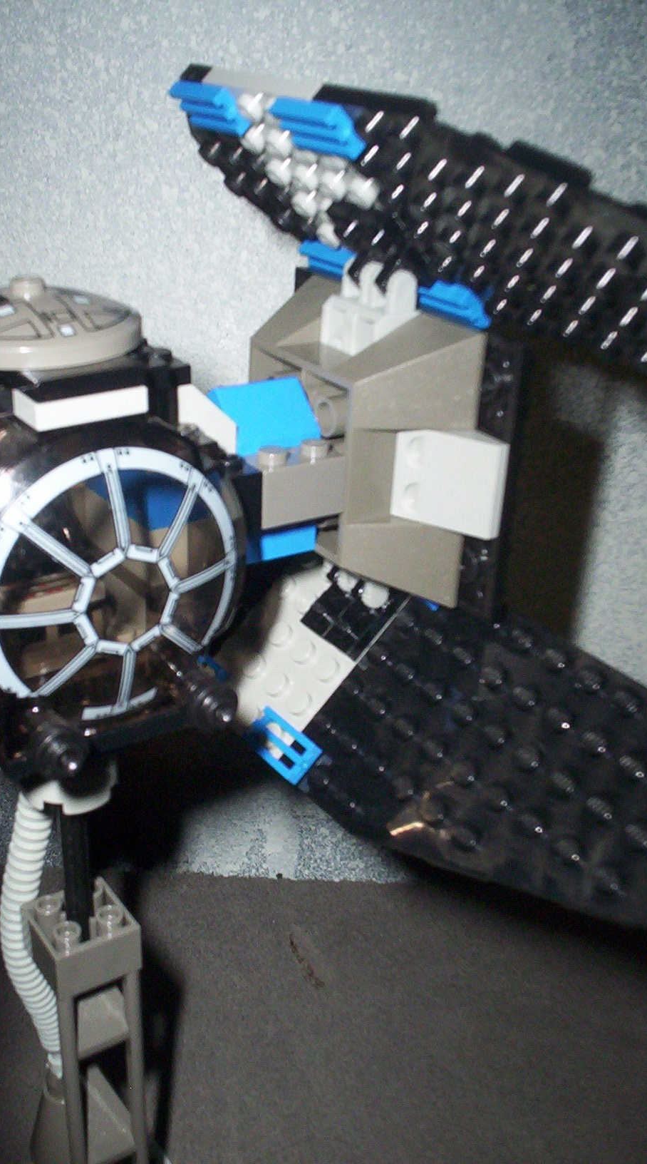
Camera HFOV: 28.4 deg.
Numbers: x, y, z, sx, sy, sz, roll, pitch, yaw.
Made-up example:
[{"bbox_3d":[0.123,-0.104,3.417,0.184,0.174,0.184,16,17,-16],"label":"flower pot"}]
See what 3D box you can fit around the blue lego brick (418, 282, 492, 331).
[{"bbox_3d":[0.022,-0.050,0.223,0.016,0.003,0.008,34,-5,47],"label":"blue lego brick"}]

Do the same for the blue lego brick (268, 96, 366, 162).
[{"bbox_3d":[-0.001,-0.069,0.195,0.016,0.003,0.008,34,-5,47],"label":"blue lego brick"}]

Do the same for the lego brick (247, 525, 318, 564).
[{"bbox_3d":[-0.012,-0.011,0.216,0.016,0.010,0.014,-15,31,-32],"label":"lego brick"}]

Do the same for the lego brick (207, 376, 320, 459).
[{"bbox_3d":[-0.011,-0.029,0.208,0.016,0.010,0.016,-15,31,-32],"label":"lego brick"}]

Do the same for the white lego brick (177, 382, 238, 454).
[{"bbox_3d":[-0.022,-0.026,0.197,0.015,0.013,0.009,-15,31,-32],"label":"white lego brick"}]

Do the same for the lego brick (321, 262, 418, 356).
[{"bbox_3d":[0.008,-0.046,0.214,0.010,0.015,0.016,-15,31,-32],"label":"lego brick"}]

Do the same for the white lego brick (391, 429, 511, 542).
[{"bbox_3d":[0.020,-0.016,0.207,0.010,0.016,0.016,-15,31,-32],"label":"white lego brick"}]

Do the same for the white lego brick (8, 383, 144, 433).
[{"bbox_3d":[-0.033,-0.024,0.174,0.016,0.003,0.008,-15,31,-32],"label":"white lego brick"}]

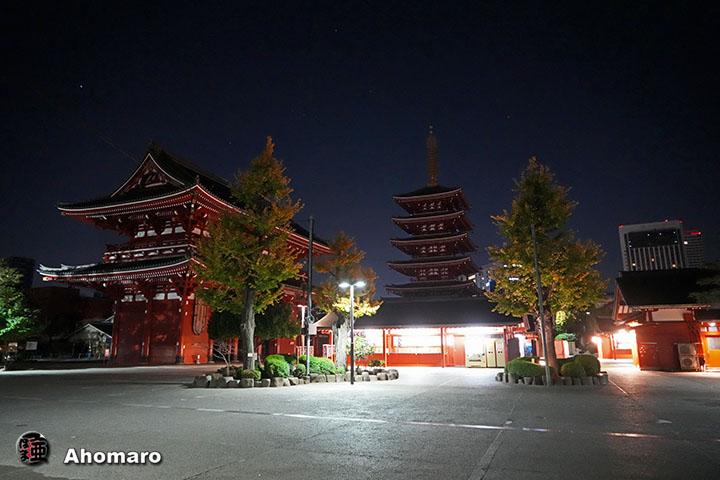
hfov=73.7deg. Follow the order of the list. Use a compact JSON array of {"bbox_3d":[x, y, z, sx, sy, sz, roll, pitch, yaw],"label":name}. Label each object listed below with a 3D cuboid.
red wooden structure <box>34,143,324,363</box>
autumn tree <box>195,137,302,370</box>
[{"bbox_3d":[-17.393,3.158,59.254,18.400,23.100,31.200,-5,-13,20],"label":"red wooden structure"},{"bbox_3d":[-4.920,0.566,21.410,4.800,11.100,4.800,2,-13,-13],"label":"autumn tree"}]

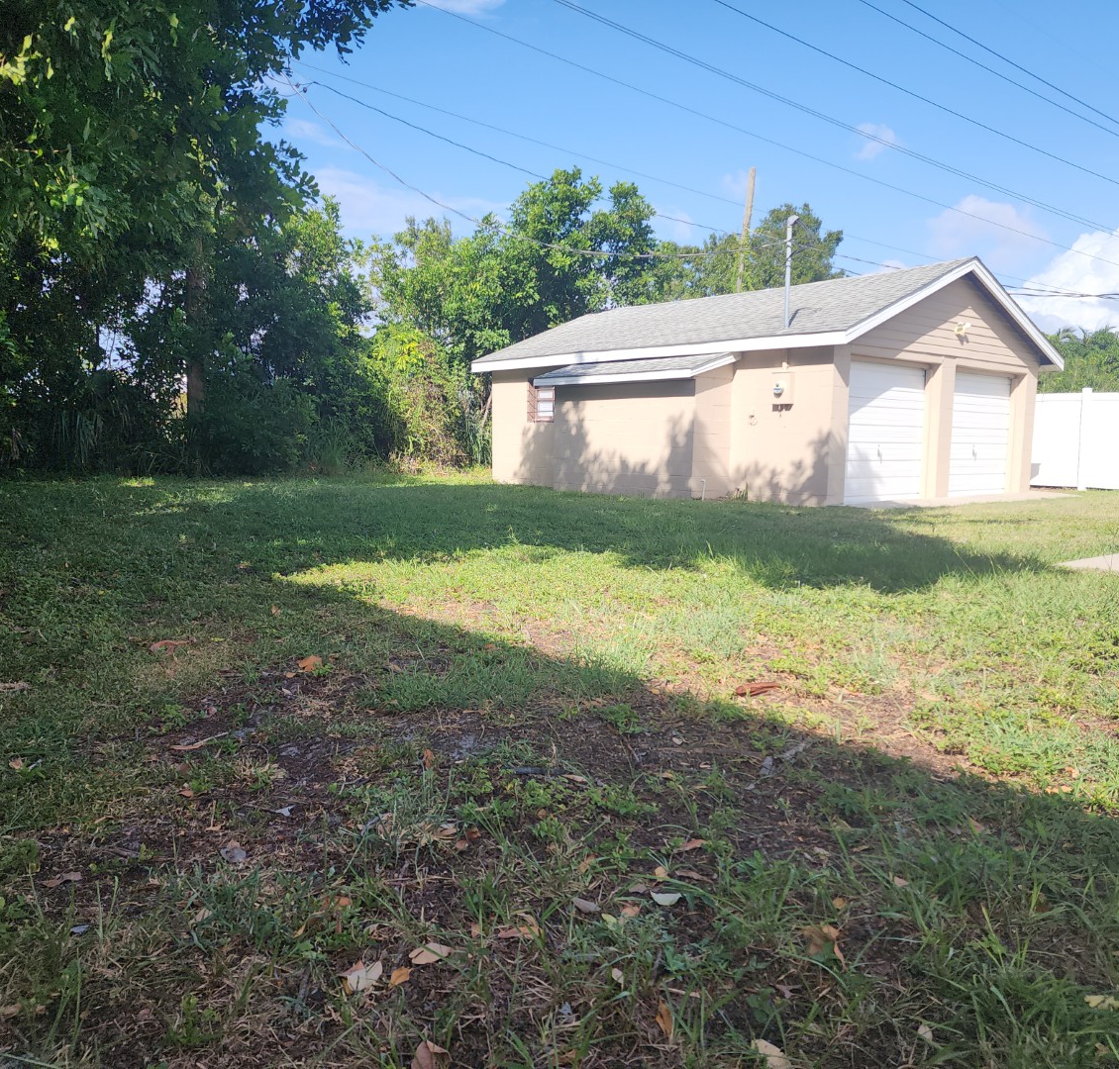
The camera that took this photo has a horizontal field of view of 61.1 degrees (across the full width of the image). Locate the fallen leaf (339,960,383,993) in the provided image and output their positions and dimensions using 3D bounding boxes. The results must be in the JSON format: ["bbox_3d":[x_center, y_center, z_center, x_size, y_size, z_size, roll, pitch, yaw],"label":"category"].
[{"bbox_3d":[-0.346,0.758,1.635,0.074,0.030,0.060,0,6,-11],"label":"fallen leaf"}]

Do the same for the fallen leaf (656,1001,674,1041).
[{"bbox_3d":[0.171,0.777,1.522,0.032,0.025,0.090,1,6,0],"label":"fallen leaf"}]

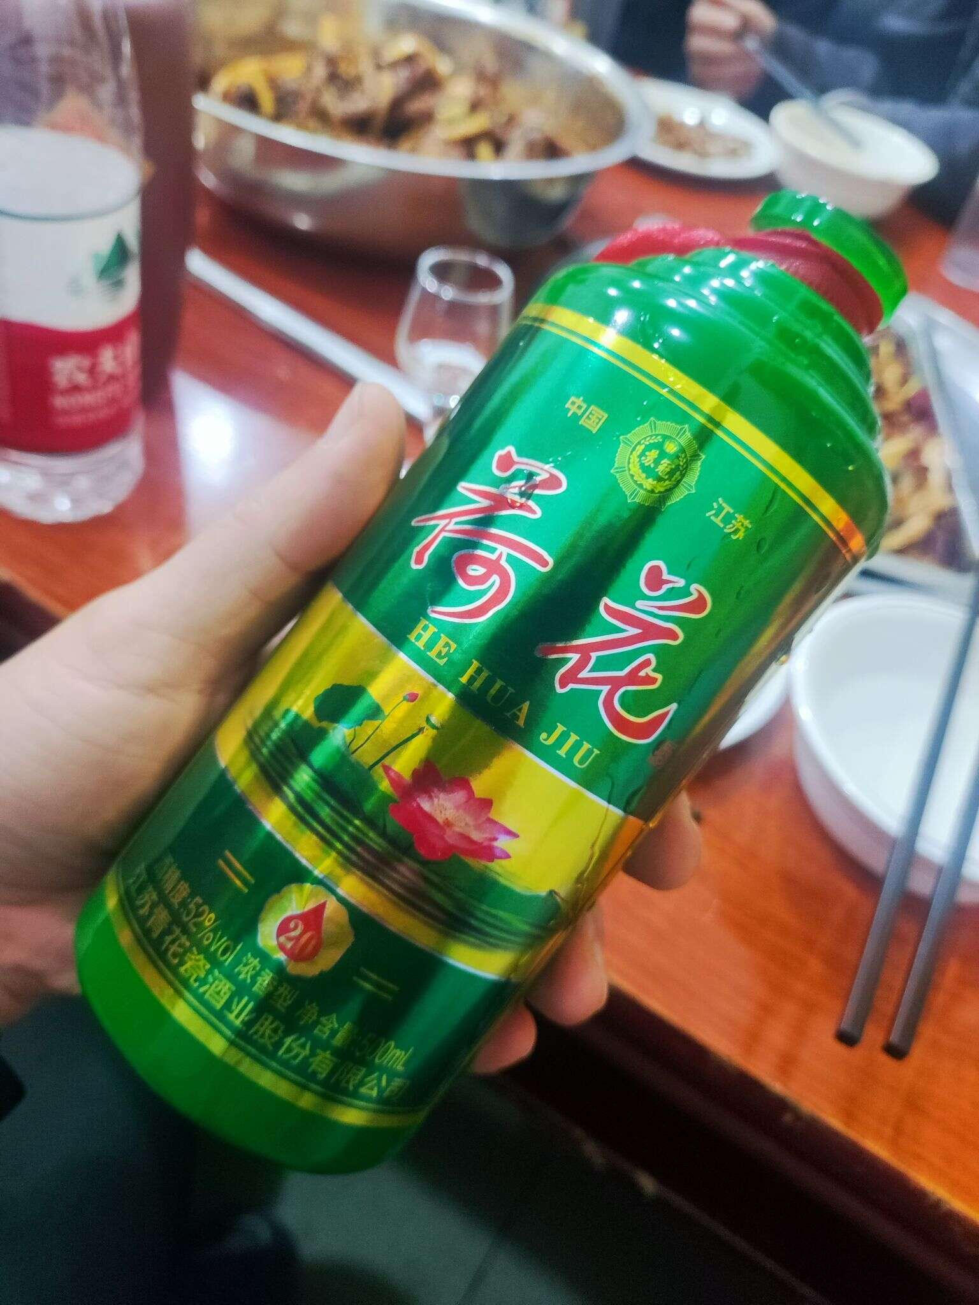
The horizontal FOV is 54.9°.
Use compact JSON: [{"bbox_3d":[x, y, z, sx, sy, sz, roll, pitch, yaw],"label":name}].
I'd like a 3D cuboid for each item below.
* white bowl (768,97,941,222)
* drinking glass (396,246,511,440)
[{"bbox_3d":[0.256,-0.350,0.690,0.127,0.048,0.127,17,47,0],"label":"white bowl"},{"bbox_3d":[-0.017,-0.115,0.393,0.045,0.090,0.045,17,47,0],"label":"drinking glass"}]

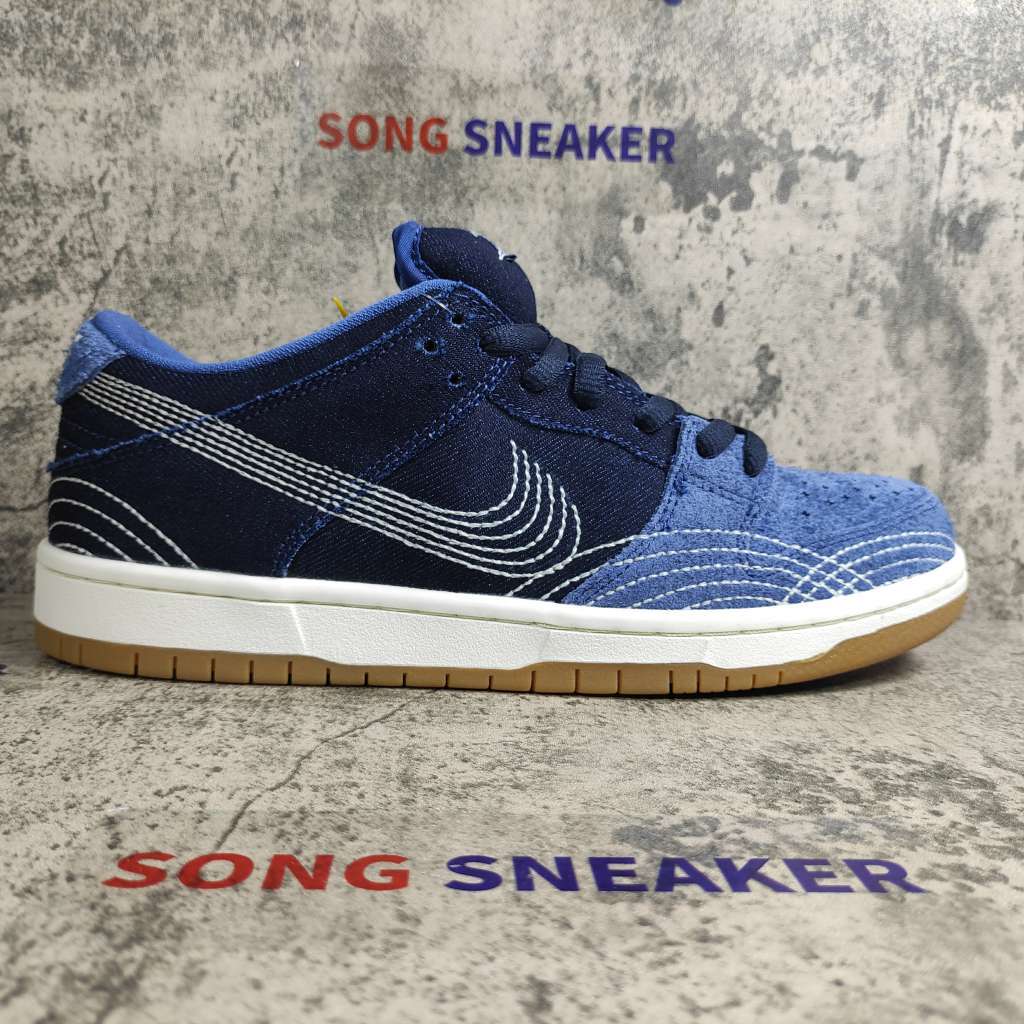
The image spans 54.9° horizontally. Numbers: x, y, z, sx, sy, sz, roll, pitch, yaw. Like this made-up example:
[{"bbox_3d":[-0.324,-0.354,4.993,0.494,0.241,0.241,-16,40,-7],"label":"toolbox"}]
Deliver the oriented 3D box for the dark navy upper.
[{"bbox_3d":[0.006,-0.033,0.314,0.296,0.111,0.104,1,6,-7],"label":"dark navy upper"}]

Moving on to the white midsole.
[{"bbox_3d":[0.004,0.023,0.319,0.301,0.030,0.109,1,6,-7],"label":"white midsole"}]

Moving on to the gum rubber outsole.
[{"bbox_3d":[0.003,0.035,0.320,0.300,0.021,0.107,1,6,-7],"label":"gum rubber outsole"}]

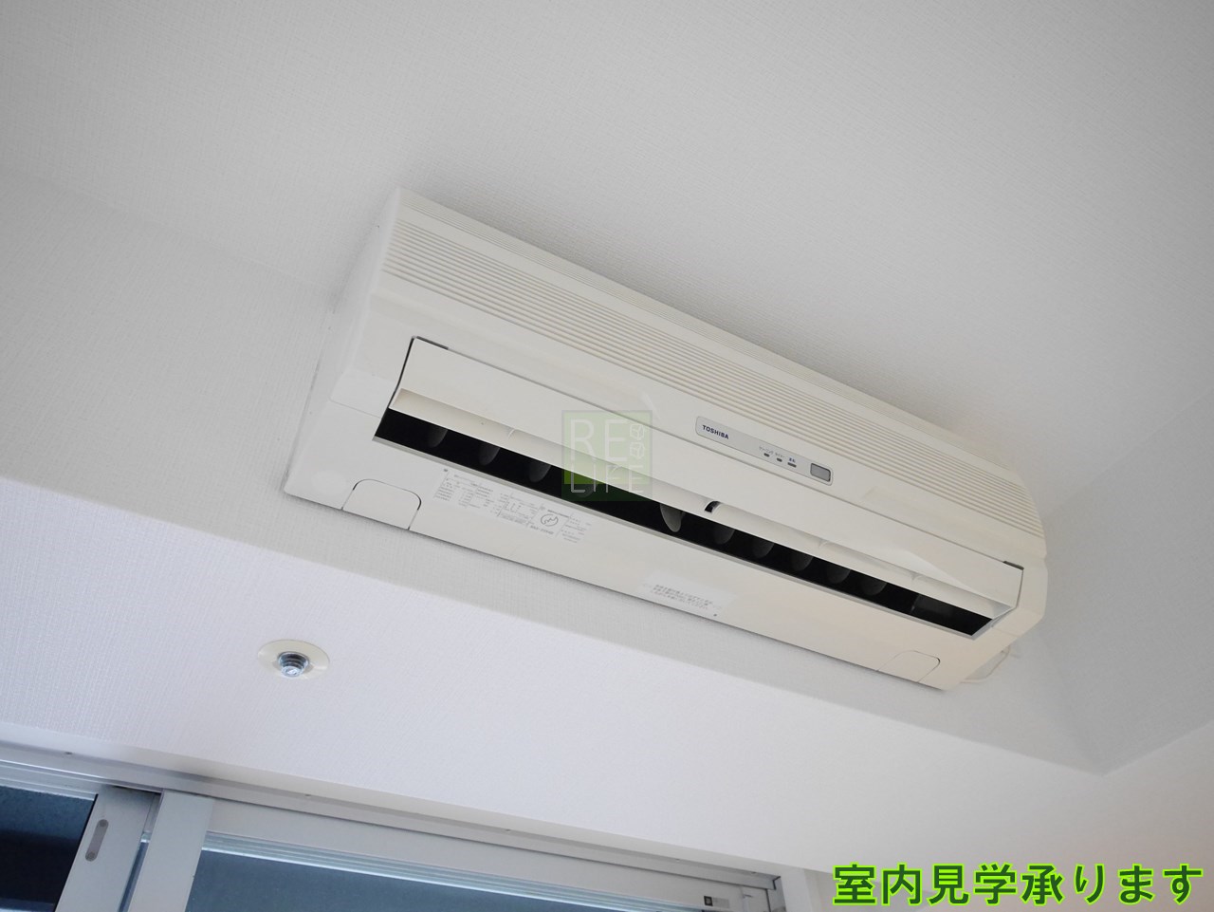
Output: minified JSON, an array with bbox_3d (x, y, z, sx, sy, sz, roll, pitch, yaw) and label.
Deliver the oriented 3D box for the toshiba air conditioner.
[{"bbox_3d":[0.110,0.002,0.975,0.790,0.255,0.203,20,-50,-22],"label":"toshiba air conditioner"}]

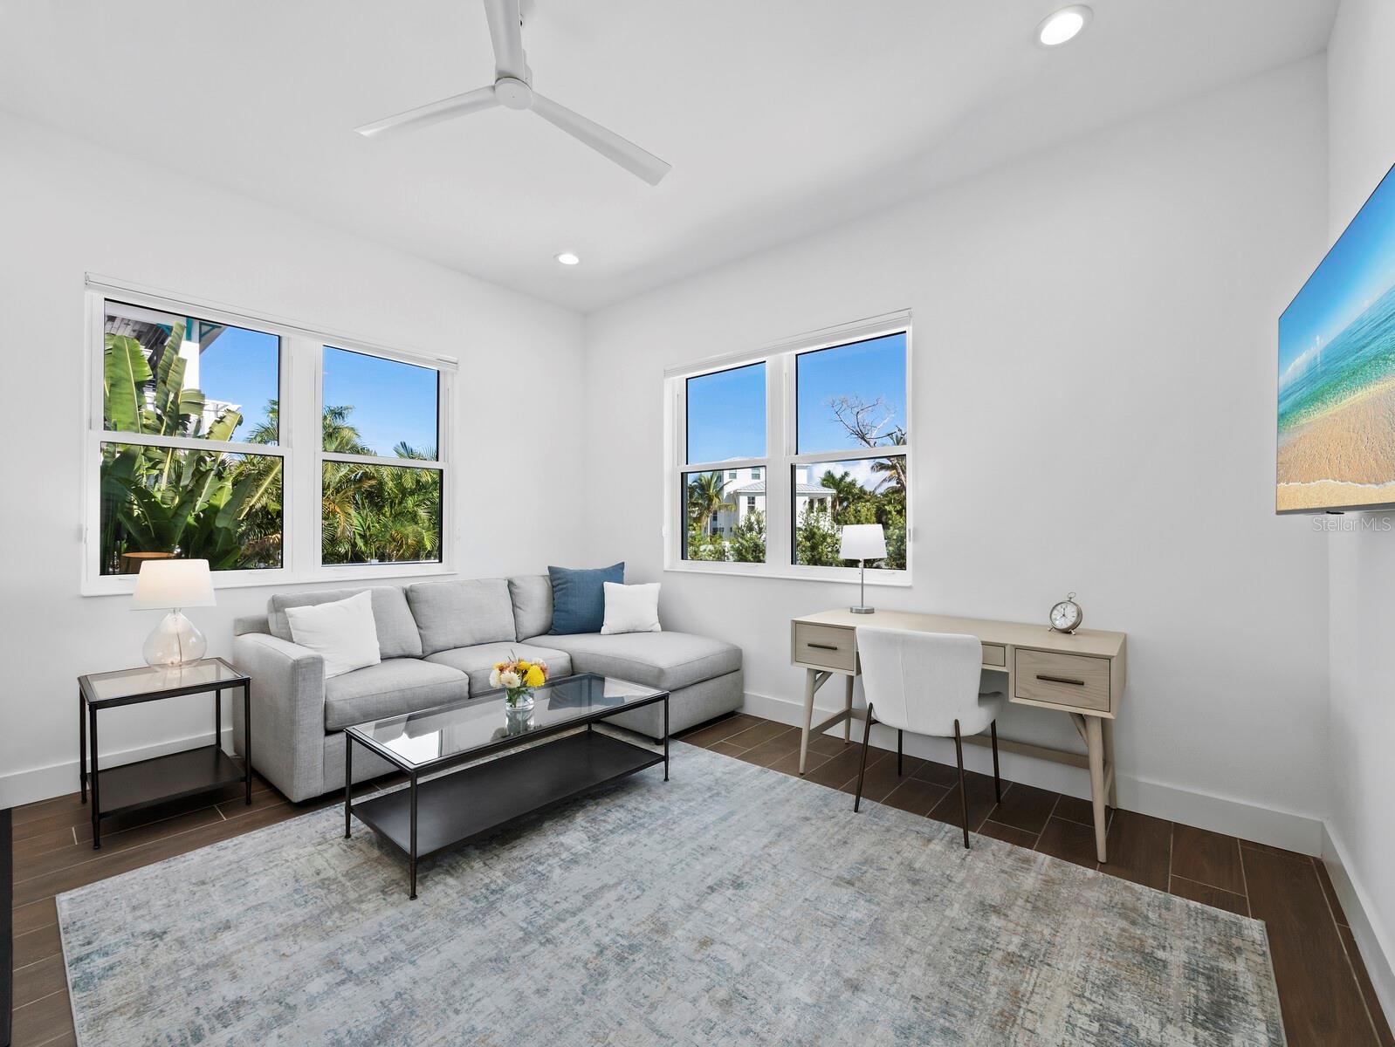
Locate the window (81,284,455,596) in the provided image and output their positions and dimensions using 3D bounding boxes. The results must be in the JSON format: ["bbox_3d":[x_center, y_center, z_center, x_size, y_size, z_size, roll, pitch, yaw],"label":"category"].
[{"bbox_3d":[-2.320,-0.404,3.366,0.120,1.505,1.800,0,-1,41],"label":"window"}]

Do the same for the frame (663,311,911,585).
[{"bbox_3d":[0.492,-0.388,3.707,1.820,1.480,0.120,0,-1,38],"label":"frame"}]

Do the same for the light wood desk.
[{"bbox_3d":[1.192,0.885,2.684,1.330,0.780,0.600,0,-1,39],"label":"light wood desk"}]

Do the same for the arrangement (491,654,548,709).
[{"bbox_3d":[-0.806,0.715,2.583,0.240,0.240,0.240,0,0,0],"label":"arrangement"}]

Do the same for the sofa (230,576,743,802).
[{"bbox_3d":[-1.109,0.837,3.437,1.650,0.880,2.380,0,-1,41],"label":"sofa"}]

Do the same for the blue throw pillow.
[{"bbox_3d":[-0.847,0.580,4.320,0.550,0.530,0.170,0,-16,-15],"label":"blue throw pillow"}]

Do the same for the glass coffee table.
[{"bbox_3d":[-0.772,1.052,2.530,0.570,0.435,1.220,0,-1,40],"label":"glass coffee table"}]

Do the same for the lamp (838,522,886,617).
[{"bbox_3d":[0.908,0.248,3.134,0.260,0.500,0.260,0,-1,38],"label":"lamp"}]

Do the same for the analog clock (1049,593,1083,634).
[{"bbox_3d":[1.646,0.404,2.526,0.065,0.182,0.130,0,-1,-32],"label":"analog clock"}]

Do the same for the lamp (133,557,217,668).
[{"bbox_3d":[-2.502,0.441,2.727,0.310,0.530,0.310,0,-1,41],"label":"lamp"}]

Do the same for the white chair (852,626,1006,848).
[{"bbox_3d":[1.054,0.864,2.519,0.520,0.815,0.550,0,-1,39],"label":"white chair"}]

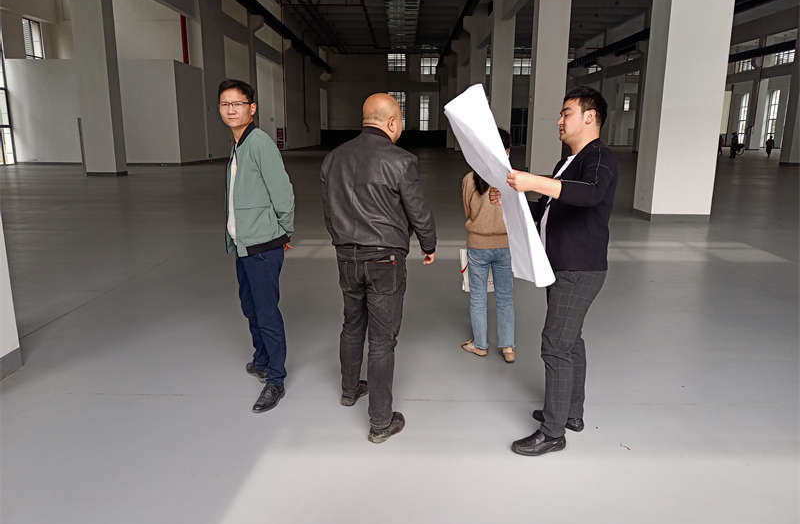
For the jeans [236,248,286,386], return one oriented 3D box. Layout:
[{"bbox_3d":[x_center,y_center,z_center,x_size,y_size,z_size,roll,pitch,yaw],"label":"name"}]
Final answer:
[{"bbox_3d":[-0.812,0.286,3.567,0.340,0.910,0.380,-6,14,-27],"label":"jeans"}]

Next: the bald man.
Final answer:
[{"bbox_3d":[-0.130,0.019,3.107,0.580,1.720,0.460,8,15,32],"label":"bald man"}]

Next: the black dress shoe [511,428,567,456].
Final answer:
[{"bbox_3d":[0.694,0.884,2.978,0.283,0.100,0.105,-3,13,-14],"label":"black dress shoe"}]

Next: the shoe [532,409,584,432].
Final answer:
[{"bbox_3d":[0.859,0.825,3.253,0.283,0.100,0.105,8,15,32],"label":"shoe"}]

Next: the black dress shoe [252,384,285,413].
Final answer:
[{"bbox_3d":[-0.750,0.765,3.463,0.105,0.100,0.287,6,13,22],"label":"black dress shoe"}]

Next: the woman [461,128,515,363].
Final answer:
[{"bbox_3d":[0.611,-0.113,4.070,0.430,1.575,0.360,1,12,3],"label":"woman"}]

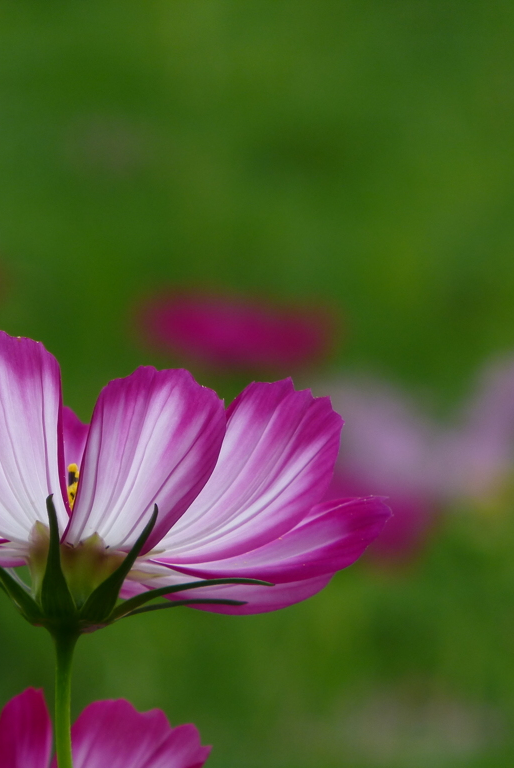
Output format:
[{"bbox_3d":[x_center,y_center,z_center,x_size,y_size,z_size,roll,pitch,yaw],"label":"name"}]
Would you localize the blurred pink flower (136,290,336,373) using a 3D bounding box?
[{"bbox_3d":[-0.008,-0.019,3.550,0.068,0.022,0.068,7,8,0],"label":"blurred pink flower"}]

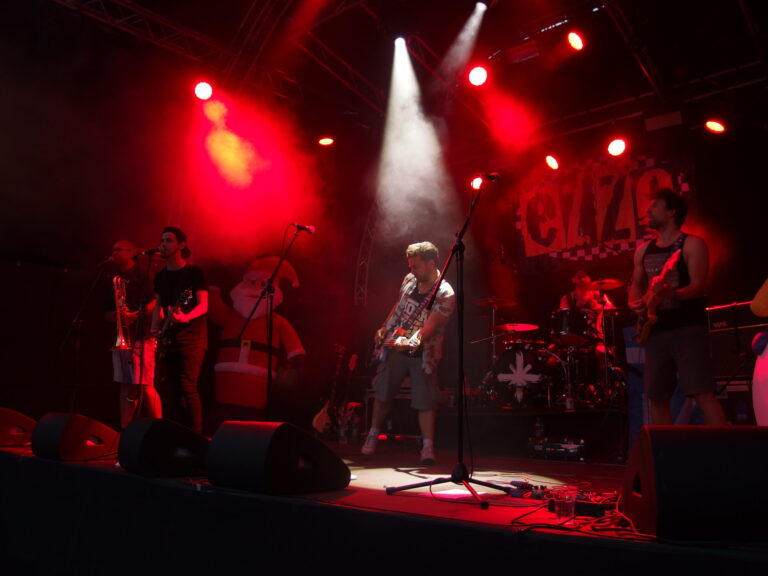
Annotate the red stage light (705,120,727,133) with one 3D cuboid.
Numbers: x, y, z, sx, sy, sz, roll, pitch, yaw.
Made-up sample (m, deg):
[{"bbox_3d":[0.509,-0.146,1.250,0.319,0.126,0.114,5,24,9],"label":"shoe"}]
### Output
[{"bbox_3d":[4.154,-2.102,7.735,0.260,0.300,0.260,27,-17,-13],"label":"red stage light"}]

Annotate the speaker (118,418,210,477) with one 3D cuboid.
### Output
[{"bbox_3d":[-1.440,1.041,4.203,0.540,0.360,0.580,8,-13,-38],"label":"speaker"}]

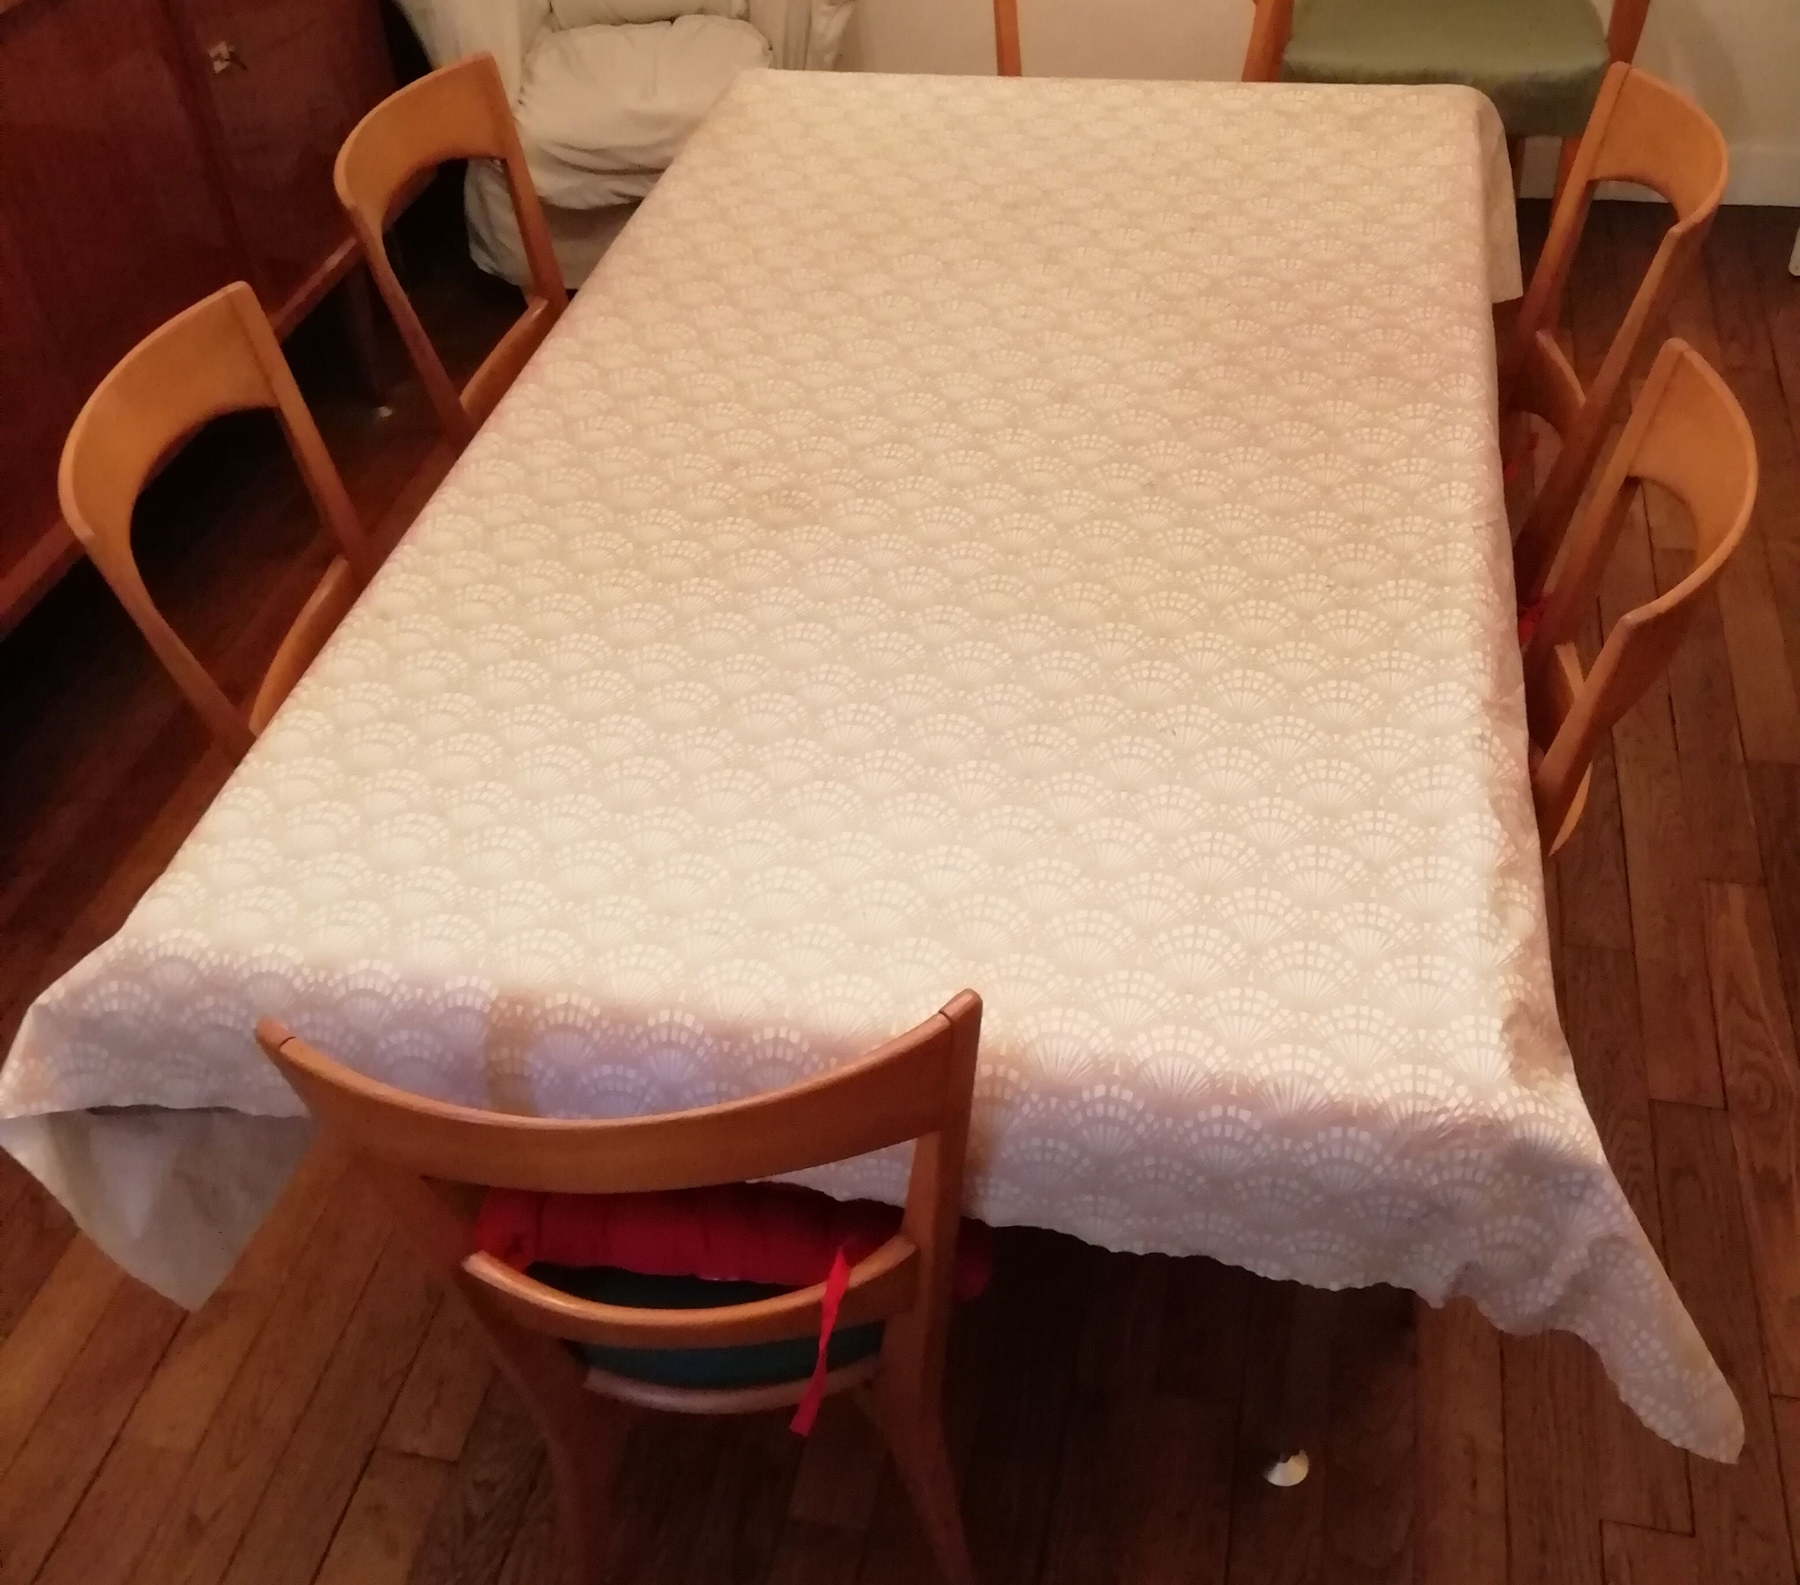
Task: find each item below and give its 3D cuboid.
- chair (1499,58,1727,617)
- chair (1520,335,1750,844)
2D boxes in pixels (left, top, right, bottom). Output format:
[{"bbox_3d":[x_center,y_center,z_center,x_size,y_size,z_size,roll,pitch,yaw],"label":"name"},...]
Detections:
[{"bbox_3d":[0.608,-0.364,2.126,0.500,0.820,0.435,4,43,9],"label":"chair"},{"bbox_3d":[0.445,0.020,1.715,0.500,0.820,0.435,13,45,18],"label":"chair"}]

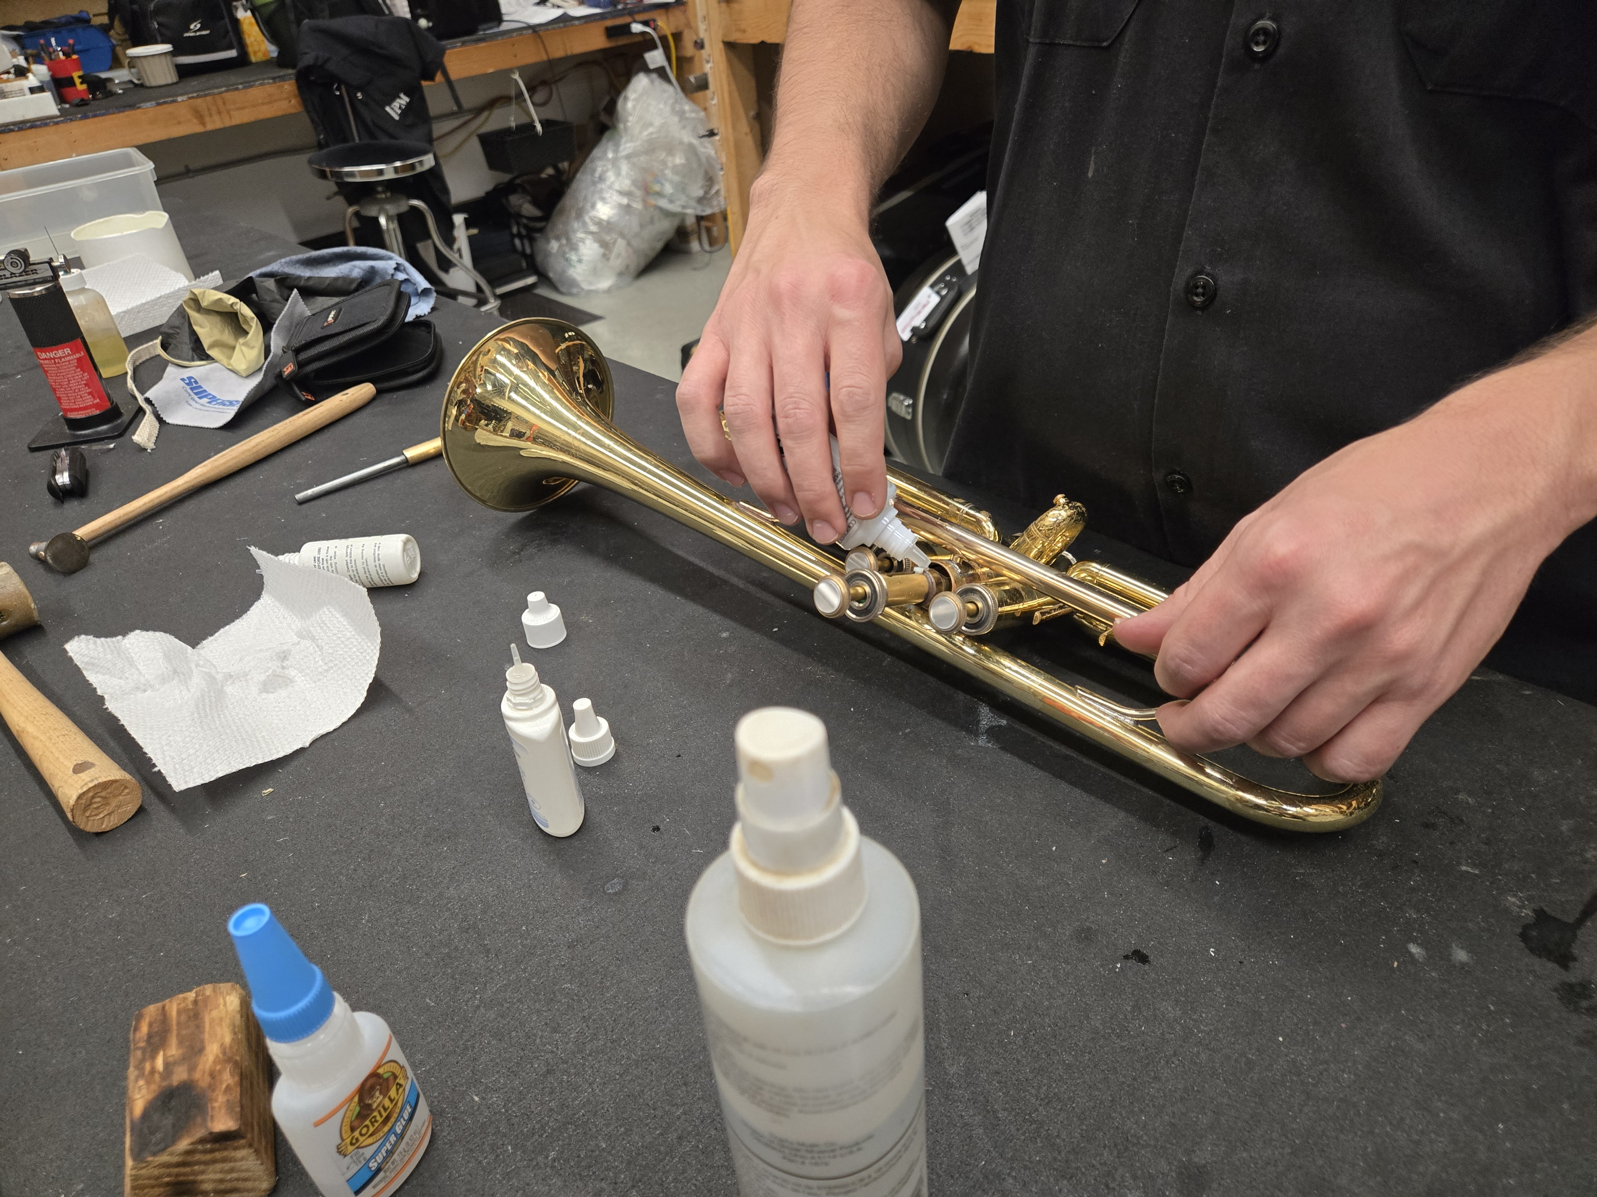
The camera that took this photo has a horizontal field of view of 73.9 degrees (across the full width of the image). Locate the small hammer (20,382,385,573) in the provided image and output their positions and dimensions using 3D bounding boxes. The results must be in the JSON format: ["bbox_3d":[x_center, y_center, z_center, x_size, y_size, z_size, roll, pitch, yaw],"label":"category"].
[{"bbox_3d":[-0.404,-0.095,0.750,0.050,0.027,0.282,12,36,25],"label":"small hammer"}]

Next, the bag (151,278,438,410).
[{"bbox_3d":[-0.434,-0.237,0.925,0.240,0.073,0.150,0,34,8],"label":"bag"}]

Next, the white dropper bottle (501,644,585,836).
[{"bbox_3d":[-0.104,0.053,0.426,0.024,0.088,0.037,-22,37,-23],"label":"white dropper bottle"}]

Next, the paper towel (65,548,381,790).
[{"bbox_3d":[-0.283,0.025,0.533,0.180,0.043,0.115,25,44,38],"label":"paper towel"}]

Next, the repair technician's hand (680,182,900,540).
[{"bbox_3d":[-0.004,-0.111,0.475,0.096,0.085,0.175,-2,63,-1],"label":"repair technician's hand"}]

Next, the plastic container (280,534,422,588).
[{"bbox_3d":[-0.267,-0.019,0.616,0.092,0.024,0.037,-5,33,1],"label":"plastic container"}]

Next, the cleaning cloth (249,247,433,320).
[{"bbox_3d":[-0.456,-0.312,1.043,0.185,0.065,0.115,-21,36,-22],"label":"cleaning cloth"}]

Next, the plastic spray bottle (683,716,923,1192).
[{"bbox_3d":[0.004,0.101,0.255,0.052,0.179,0.052,-4,33,2],"label":"plastic spray bottle"}]

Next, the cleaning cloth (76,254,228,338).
[{"bbox_3d":[-0.687,-0.334,1.127,0.108,0.050,0.162,-28,39,-30],"label":"cleaning cloth"}]

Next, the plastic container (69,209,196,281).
[{"bbox_3d":[-0.725,-0.370,1.163,0.100,0.078,0.100,-23,37,-24],"label":"plastic container"}]

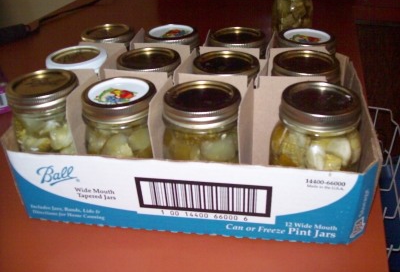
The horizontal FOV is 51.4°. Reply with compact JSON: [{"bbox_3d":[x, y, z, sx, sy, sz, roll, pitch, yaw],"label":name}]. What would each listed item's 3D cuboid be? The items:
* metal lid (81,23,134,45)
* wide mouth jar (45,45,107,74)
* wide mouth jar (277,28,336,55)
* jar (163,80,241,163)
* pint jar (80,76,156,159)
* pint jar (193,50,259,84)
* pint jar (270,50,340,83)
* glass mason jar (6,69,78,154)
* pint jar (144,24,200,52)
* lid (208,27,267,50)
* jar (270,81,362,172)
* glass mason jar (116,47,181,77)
[{"bbox_3d":[-0.131,-0.142,0.598,0.074,0.018,0.074,-1,31,1],"label":"metal lid"},{"bbox_3d":[-0.148,-0.042,0.542,0.081,0.130,0.081,-1,31,1],"label":"wide mouth jar"},{"bbox_3d":[0.141,-0.074,0.575,0.081,0.129,0.081,-2,32,1],"label":"wide mouth jar"},{"bbox_3d":[0.006,0.016,0.444,0.084,0.130,0.084,3,31,9],"label":"jar"},{"bbox_3d":[-0.079,0.010,0.461,0.084,0.130,0.084,-2,31,1],"label":"pint jar"},{"bbox_3d":[0.033,-0.029,0.512,0.081,0.130,0.081,-1,31,1],"label":"pint jar"},{"bbox_3d":[0.124,-0.028,0.509,0.083,0.135,0.083,3,32,10],"label":"pint jar"},{"bbox_3d":[-0.167,-0.002,0.486,0.084,0.130,0.084,3,31,9],"label":"glass mason jar"},{"bbox_3d":[-0.037,-0.089,0.614,0.081,0.130,0.081,-1,31,1],"label":"pint jar"},{"bbox_3d":[0.051,-0.127,0.564,0.074,0.018,0.074,-1,31,1],"label":"lid"},{"bbox_3d":[0.119,0.019,0.432,0.089,0.130,0.089,3,31,9],"label":"jar"},{"bbox_3d":[-0.058,-0.037,0.527,0.081,0.129,0.081,-2,32,1],"label":"glass mason jar"}]

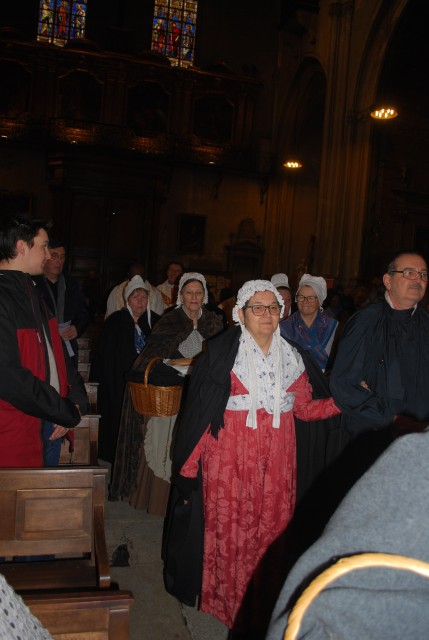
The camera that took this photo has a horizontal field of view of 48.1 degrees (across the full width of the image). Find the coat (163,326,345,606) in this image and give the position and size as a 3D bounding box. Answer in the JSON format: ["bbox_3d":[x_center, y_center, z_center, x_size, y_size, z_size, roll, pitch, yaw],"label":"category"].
[{"bbox_3d":[0.150,0.677,2.240,0.760,1.330,0.500,2,6,-9],"label":"coat"}]

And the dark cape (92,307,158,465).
[{"bbox_3d":[-0.645,0.541,3.680,0.560,1.290,0.420,2,6,-12],"label":"dark cape"}]

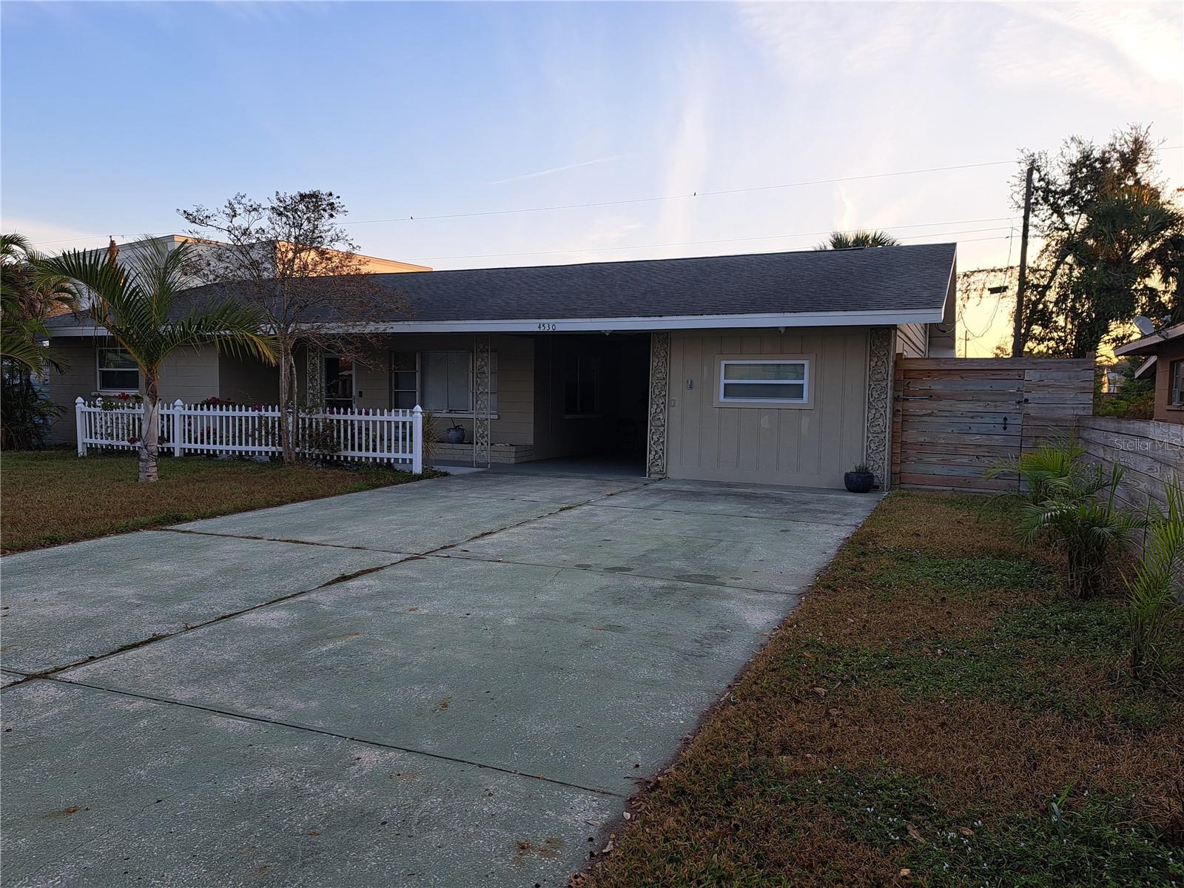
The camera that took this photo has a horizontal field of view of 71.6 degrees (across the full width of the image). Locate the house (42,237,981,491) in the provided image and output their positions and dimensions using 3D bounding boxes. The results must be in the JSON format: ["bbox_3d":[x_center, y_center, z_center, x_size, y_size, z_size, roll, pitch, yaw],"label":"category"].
[{"bbox_3d":[-1.726,-2.073,19.488,18.770,4.290,10.428,3,4,25],"label":"house"}]

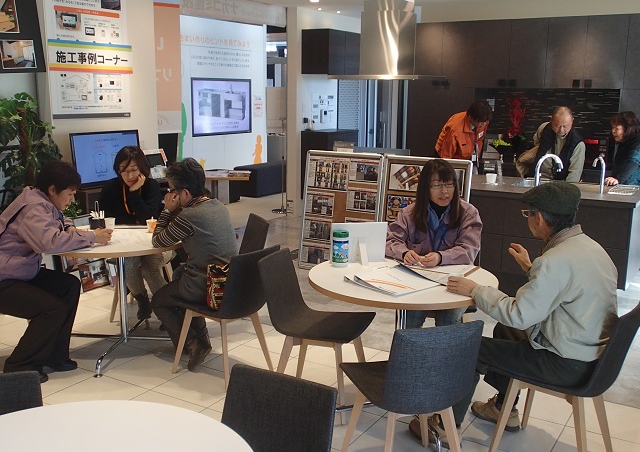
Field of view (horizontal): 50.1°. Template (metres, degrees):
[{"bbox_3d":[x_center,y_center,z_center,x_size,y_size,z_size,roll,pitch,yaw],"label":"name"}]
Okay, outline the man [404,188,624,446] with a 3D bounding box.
[{"bbox_3d":[0.857,0.399,3.067,0.840,1.240,0.560,9,13,36],"label":"man"}]

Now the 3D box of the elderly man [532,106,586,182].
[{"bbox_3d":[2.164,-0.345,6.363,0.570,1.500,0.520,4,11,18],"label":"elderly man"}]

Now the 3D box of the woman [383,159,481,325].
[{"bbox_3d":[0.620,0.251,3.805,0.530,1.230,0.650,3,11,12],"label":"woman"}]

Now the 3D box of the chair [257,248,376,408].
[{"bbox_3d":[-0.013,0.538,3.511,0.520,0.765,0.470,5,12,22],"label":"chair"}]

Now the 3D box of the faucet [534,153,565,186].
[{"bbox_3d":[1.868,-0.458,5.598,0.260,0.300,0.060,-5,12,-28],"label":"faucet"}]

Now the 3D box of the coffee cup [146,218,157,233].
[{"bbox_3d":[-1.038,0.000,4.210,0.070,0.077,0.070,1,11,0],"label":"coffee cup"}]

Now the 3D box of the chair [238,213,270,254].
[{"bbox_3d":[-0.649,0.341,4.535,0.530,0.770,0.480,-4,12,-23],"label":"chair"}]

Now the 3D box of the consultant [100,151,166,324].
[{"bbox_3d":[-1.326,0.050,4.817,0.480,1.220,0.620,0,11,-3],"label":"consultant"}]

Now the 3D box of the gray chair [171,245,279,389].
[{"bbox_3d":[-0.529,0.468,3.834,0.520,0.765,0.470,9,14,37],"label":"gray chair"}]

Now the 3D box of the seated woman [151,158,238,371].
[{"bbox_3d":[-0.668,0.221,3.962,0.620,1.220,0.450,7,13,31],"label":"seated woman"}]

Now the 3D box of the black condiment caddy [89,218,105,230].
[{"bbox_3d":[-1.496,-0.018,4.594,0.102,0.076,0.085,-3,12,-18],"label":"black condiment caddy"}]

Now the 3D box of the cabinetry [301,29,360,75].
[{"bbox_3d":[0.175,-2.529,10.037,0.445,0.610,0.910,7,13,31],"label":"cabinetry"}]

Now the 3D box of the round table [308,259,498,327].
[{"bbox_3d":[0.399,0.595,3.400,0.915,0.720,0.915,1,11,0],"label":"round table"}]

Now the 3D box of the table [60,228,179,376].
[{"bbox_3d":[-1.208,0.416,4.158,0.900,0.725,0.900,1,11,0],"label":"table"}]

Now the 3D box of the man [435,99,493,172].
[{"bbox_3d":[1.421,-0.474,6.779,0.500,1.530,0.500,-8,14,-37],"label":"man"}]

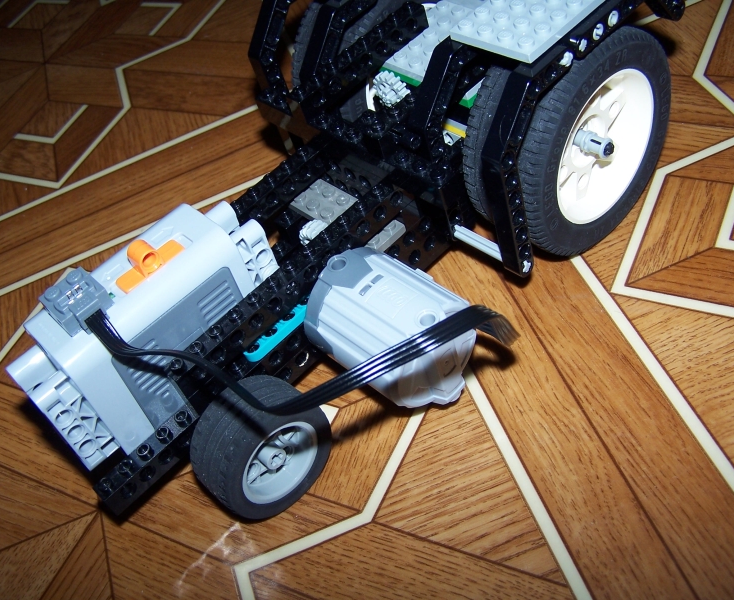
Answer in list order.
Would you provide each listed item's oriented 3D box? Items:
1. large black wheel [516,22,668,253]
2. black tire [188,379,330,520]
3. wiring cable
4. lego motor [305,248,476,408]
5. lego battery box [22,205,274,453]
[{"bbox_3d":[0.073,-0.059,0.314,0.034,0.082,0.082,31,67,36],"label":"large black wheel"},{"bbox_3d":[-0.034,0.048,0.288,0.022,0.043,0.043,31,67,36],"label":"black tire"},{"bbox_3d":[-0.017,0.017,0.250,0.125,0.048,0.038,-6,51,15],"label":"wiring cable"},{"bbox_3d":[0.009,0.011,0.280,0.048,0.040,0.040,31,64,36],"label":"lego motor"},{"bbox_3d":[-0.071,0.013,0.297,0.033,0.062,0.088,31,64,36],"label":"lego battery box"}]

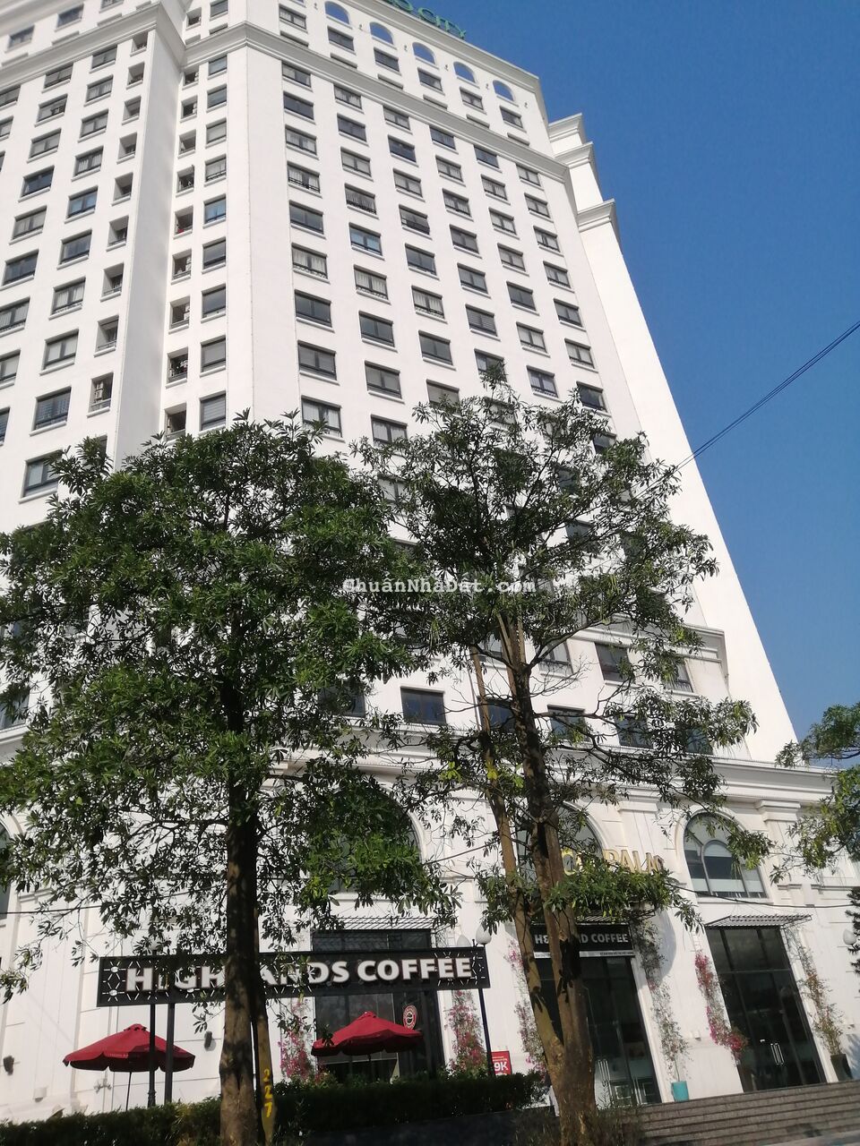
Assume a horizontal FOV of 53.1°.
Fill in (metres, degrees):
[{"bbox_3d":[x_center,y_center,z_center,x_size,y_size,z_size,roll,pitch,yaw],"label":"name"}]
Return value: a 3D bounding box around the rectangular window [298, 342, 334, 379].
[{"bbox_3d":[-4.899,-9.097,37.211,1.716,1.546,0.200,10,-36,-27],"label":"rectangular window"}]

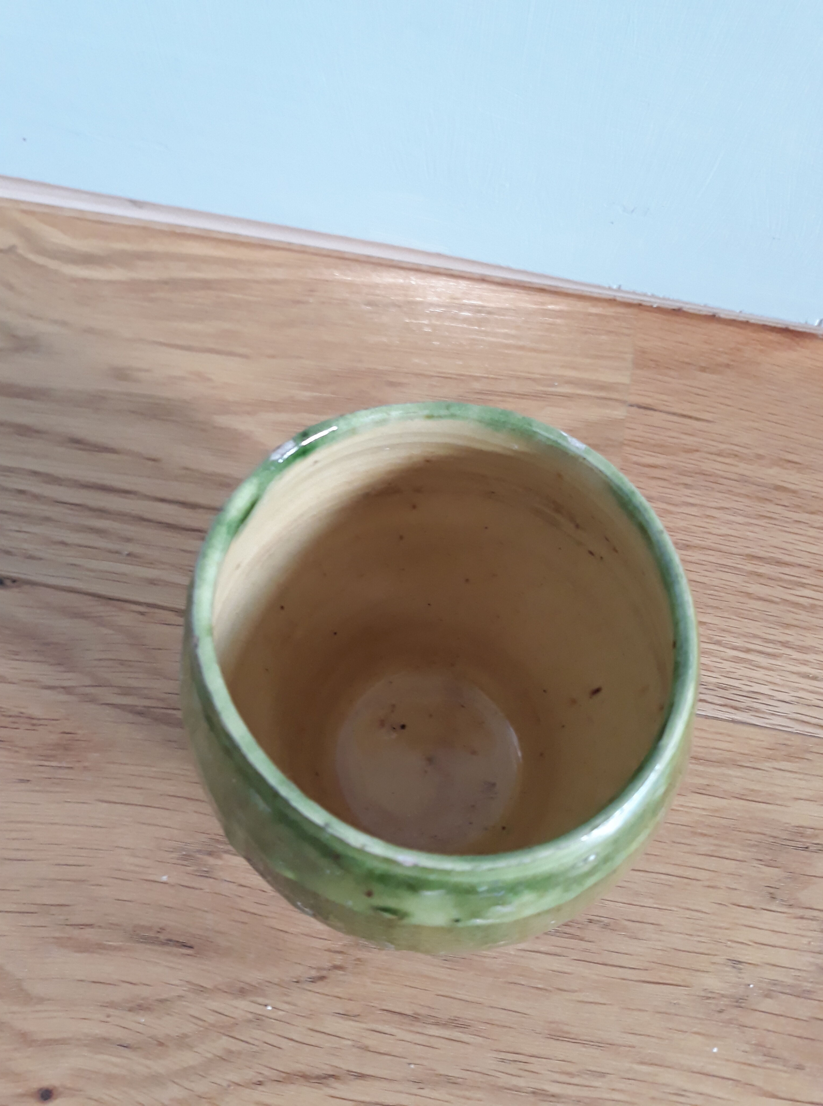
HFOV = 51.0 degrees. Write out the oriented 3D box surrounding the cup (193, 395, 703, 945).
[{"bbox_3d":[0.006,0.039,0.225,0.118,0.121,0.118,0,62,-1],"label":"cup"}]

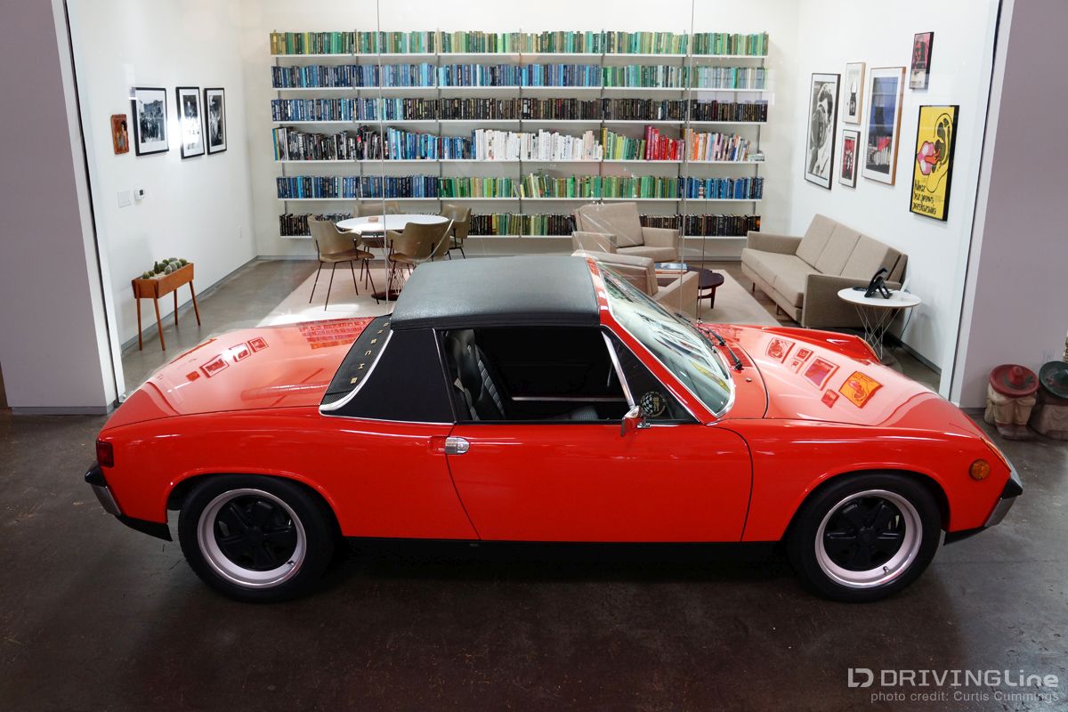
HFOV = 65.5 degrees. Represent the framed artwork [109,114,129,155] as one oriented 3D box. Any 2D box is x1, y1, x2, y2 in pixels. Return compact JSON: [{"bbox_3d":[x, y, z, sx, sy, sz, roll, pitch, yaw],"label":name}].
[{"bbox_3d":[-3.249,-1.745,6.505,0.025,0.300,0.250,0,18,0],"label":"framed artwork"}]

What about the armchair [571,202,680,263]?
[{"bbox_3d":[0.955,-1.177,8.882,0.820,0.760,0.830,-9,20,-26],"label":"armchair"}]

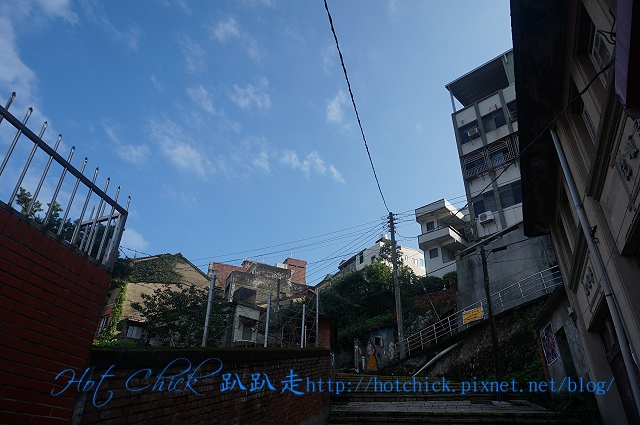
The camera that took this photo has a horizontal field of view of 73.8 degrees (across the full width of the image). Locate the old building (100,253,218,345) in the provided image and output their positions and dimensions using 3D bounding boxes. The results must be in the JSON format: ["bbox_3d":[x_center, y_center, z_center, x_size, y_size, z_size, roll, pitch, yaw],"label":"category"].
[{"bbox_3d":[-12.086,7.895,32.337,6.600,8.000,8.000,20,-34,-31],"label":"old building"}]

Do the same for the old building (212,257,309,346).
[{"bbox_3d":[-4.919,8.387,34.735,6.800,8.200,6.500,16,-33,-26],"label":"old building"}]

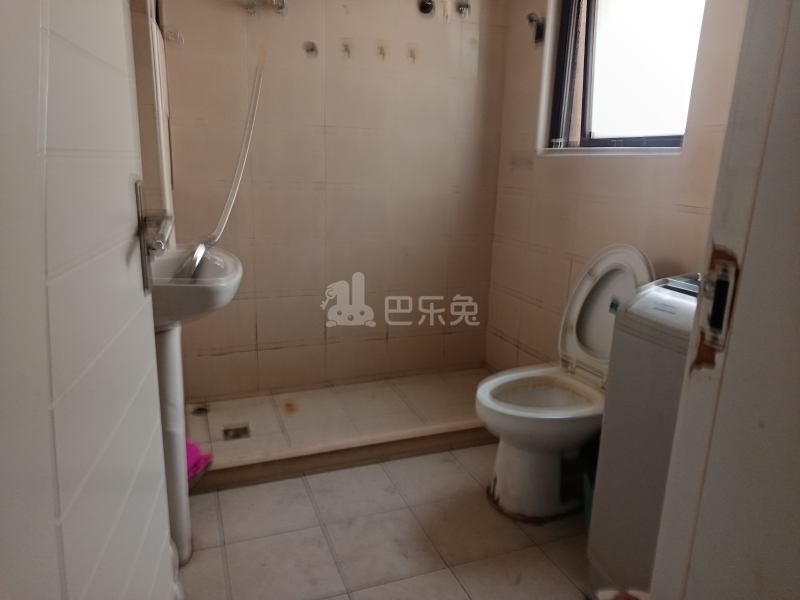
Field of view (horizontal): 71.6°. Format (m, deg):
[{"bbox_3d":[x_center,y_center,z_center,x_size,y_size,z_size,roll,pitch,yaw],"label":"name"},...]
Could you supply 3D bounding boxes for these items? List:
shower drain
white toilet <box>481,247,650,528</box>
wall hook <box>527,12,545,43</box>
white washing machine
[{"bbox_3d":[-0.697,0.566,2.374,0.103,0.010,0.108,-4,15,-20],"label":"shower drain"},{"bbox_3d":[0.519,0.256,1.890,0.590,0.872,0.410,-5,16,-26],"label":"white toilet"},{"bbox_3d":[0.607,-1.215,2.479,0.054,0.107,0.045,-4,15,-20],"label":"wall hook"},{"bbox_3d":[0.883,0.408,1.336,0.540,0.870,0.530,-4,15,-20],"label":"white washing machine"}]

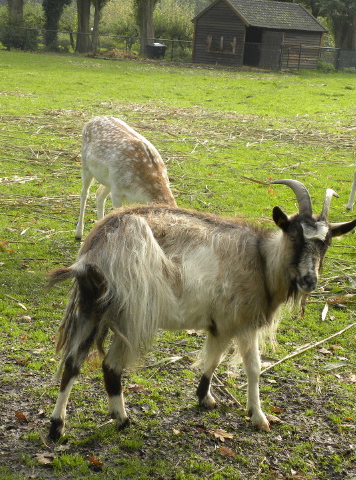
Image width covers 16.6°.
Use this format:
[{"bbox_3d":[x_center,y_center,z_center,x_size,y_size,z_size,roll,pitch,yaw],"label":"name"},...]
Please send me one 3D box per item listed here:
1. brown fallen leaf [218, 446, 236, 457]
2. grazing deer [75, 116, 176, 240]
[{"bbox_3d":[0.168,0.713,4.135,0.055,0.015,0.070,4,9,0],"label":"brown fallen leaf"},{"bbox_3d":[-0.279,-0.321,7.655,0.320,0.830,1.200,-2,11,-32],"label":"grazing deer"}]

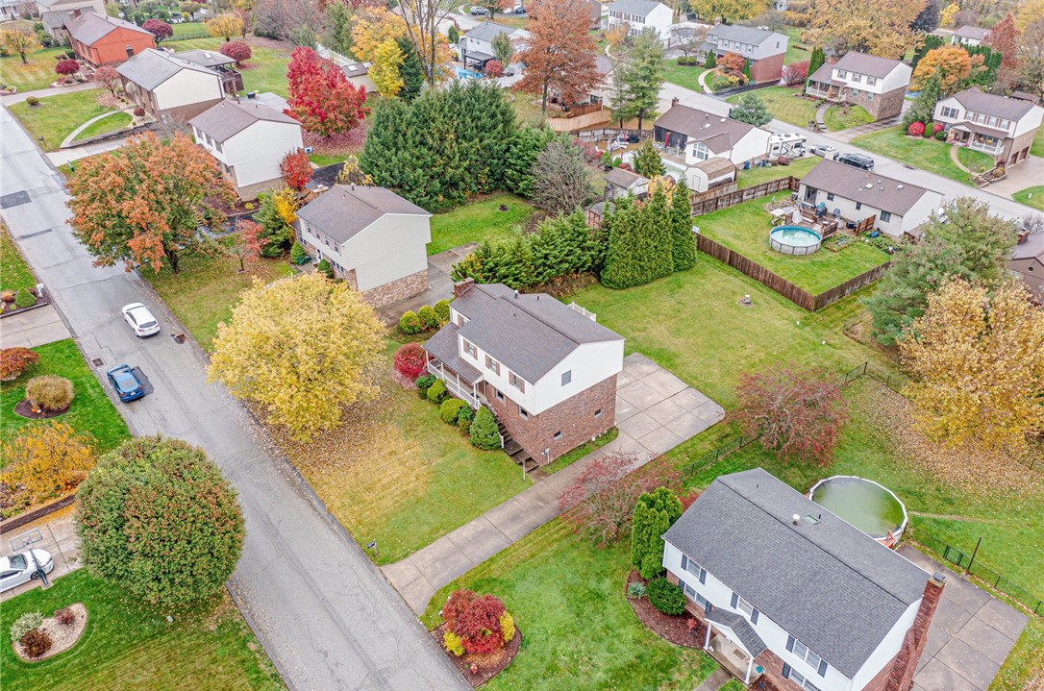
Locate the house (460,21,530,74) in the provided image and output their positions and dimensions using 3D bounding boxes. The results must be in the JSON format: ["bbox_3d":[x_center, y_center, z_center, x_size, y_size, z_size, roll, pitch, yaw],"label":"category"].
[{"bbox_3d":[-4.040,-56.550,152.440,9.390,6.670,10.450,-25,40,-33],"label":"house"}]

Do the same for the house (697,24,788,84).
[{"bbox_3d":[44.440,-58.980,163.410,10.970,8.980,13.150,-25,40,-33],"label":"house"}]

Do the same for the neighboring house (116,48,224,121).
[{"bbox_3d":[-44.690,-33.290,103.440,9.000,6.470,12.780,-24,40,-32],"label":"neighboring house"}]

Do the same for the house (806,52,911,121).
[{"bbox_3d":[54.410,-42.850,132.080,9.900,8.890,13.530,-25,39,-31],"label":"house"}]

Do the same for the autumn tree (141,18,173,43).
[{"bbox_3d":[-58.390,-50.310,130.260,4.860,3.980,4.860,-25,39,-31],"label":"autumn tree"}]

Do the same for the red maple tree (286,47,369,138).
[{"bbox_3d":[-24.200,-31.100,101.300,10.200,11.600,10.200,0,33,0],"label":"red maple tree"}]

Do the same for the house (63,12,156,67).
[{"bbox_3d":[-62.560,-46.870,123.000,9.500,5.700,15.200,-25,39,-31],"label":"house"}]

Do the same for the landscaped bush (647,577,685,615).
[{"bbox_3d":[8.800,15.450,49.900,2.300,1.900,2.500,0,33,0],"label":"landscaped bush"}]

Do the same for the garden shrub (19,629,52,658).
[{"bbox_3d":[-25.386,15.587,42.428,1.479,1.288,1.479,-1,33,0],"label":"garden shrub"}]

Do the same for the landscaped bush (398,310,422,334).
[{"bbox_3d":[-9.610,-2.080,70.070,1.880,1.870,1.880,-1,33,1],"label":"landscaped bush"}]

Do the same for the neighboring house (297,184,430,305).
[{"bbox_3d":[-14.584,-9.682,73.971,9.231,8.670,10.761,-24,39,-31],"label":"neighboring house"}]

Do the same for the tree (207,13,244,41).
[{"bbox_3d":[-47.940,-51.350,131.080,5.990,4.330,5.990,-25,39,-31],"label":"tree"}]

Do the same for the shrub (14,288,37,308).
[{"bbox_3d":[-45.290,-4.480,73.870,1.640,1.670,1.640,-25,39,-31],"label":"shrub"}]

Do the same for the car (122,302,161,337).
[{"bbox_3d":[-31.465,-2.279,66.848,1.900,1.670,4.750,-24,39,-31],"label":"car"}]

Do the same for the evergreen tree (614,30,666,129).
[{"bbox_3d":[17.544,-38.763,119.284,7.400,14.900,7.000,-1,33,0],"label":"evergreen tree"}]

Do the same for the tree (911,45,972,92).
[{"bbox_3d":[77.500,-50.900,150.800,10.000,9.300,10.000,-25,40,-33],"label":"tree"}]

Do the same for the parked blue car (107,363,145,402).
[{"bbox_3d":[-31.410,2.810,64.180,1.840,1.430,4.670,-24,39,-30],"label":"parked blue car"}]

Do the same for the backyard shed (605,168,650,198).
[{"bbox_3d":[14.490,-22.181,112.361,4.400,3.400,4.850,-24,39,-30],"label":"backyard shed"}]

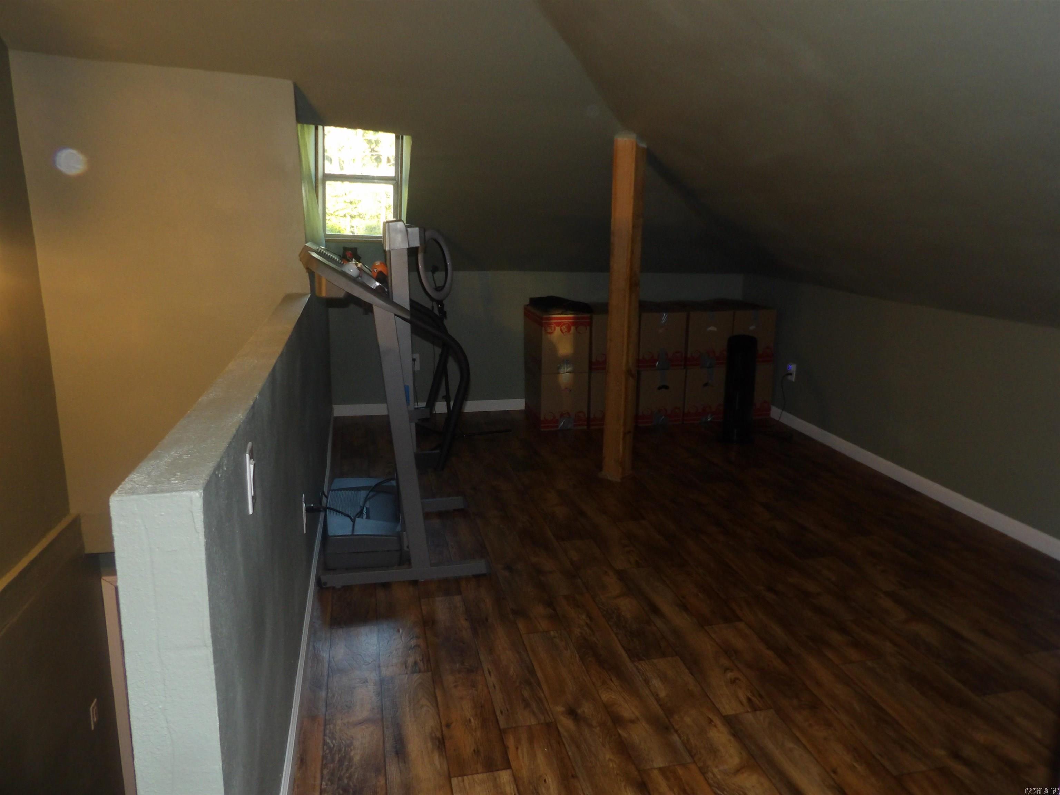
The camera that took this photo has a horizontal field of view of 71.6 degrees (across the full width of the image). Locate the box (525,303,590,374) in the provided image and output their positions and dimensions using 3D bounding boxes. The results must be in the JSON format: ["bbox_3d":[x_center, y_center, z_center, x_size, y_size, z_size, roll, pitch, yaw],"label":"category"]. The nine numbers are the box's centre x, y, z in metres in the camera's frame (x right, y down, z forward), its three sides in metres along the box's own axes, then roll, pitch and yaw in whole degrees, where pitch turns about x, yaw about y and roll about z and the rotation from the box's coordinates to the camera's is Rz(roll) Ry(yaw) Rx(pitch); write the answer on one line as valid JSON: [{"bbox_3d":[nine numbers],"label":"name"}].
[{"bbox_3d":[0.176,-0.393,4.861,0.313,0.373,0.493,-3,14,-12],"label":"box"}]

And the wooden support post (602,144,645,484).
[{"bbox_3d":[0.477,-0.417,3.734,0.114,1.715,0.115,11,17,35],"label":"wooden support post"}]

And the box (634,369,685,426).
[{"bbox_3d":[0.813,-0.061,5.092,0.313,0.373,0.493,-3,14,-12],"label":"box"}]

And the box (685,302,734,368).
[{"bbox_3d":[1.137,-0.437,5.074,0.313,0.373,0.493,-3,14,-12],"label":"box"}]

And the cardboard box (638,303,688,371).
[{"bbox_3d":[0.816,-0.422,5.002,0.313,0.373,0.493,-3,14,-12],"label":"cardboard box"}]

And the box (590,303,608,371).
[{"bbox_3d":[0.496,-0.407,4.932,0.313,0.373,0.493,-3,14,-12],"label":"box"}]

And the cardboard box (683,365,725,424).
[{"bbox_3d":[1.134,-0.076,5.163,0.313,0.373,0.493,-3,14,-12],"label":"cardboard box"}]

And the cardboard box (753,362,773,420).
[{"bbox_3d":[1.447,-0.090,5.233,0.313,0.373,0.493,-3,14,-12],"label":"cardboard box"}]

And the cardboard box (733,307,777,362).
[{"bbox_3d":[1.450,-0.452,5.143,0.313,0.373,0.493,-3,14,-12],"label":"cardboard box"}]

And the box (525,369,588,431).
[{"bbox_3d":[0.173,-0.031,4.951,0.313,0.373,0.493,-3,14,-12],"label":"box"}]

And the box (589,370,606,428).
[{"bbox_3d":[0.493,-0.046,5.022,0.313,0.373,0.493,-3,14,-12],"label":"box"}]

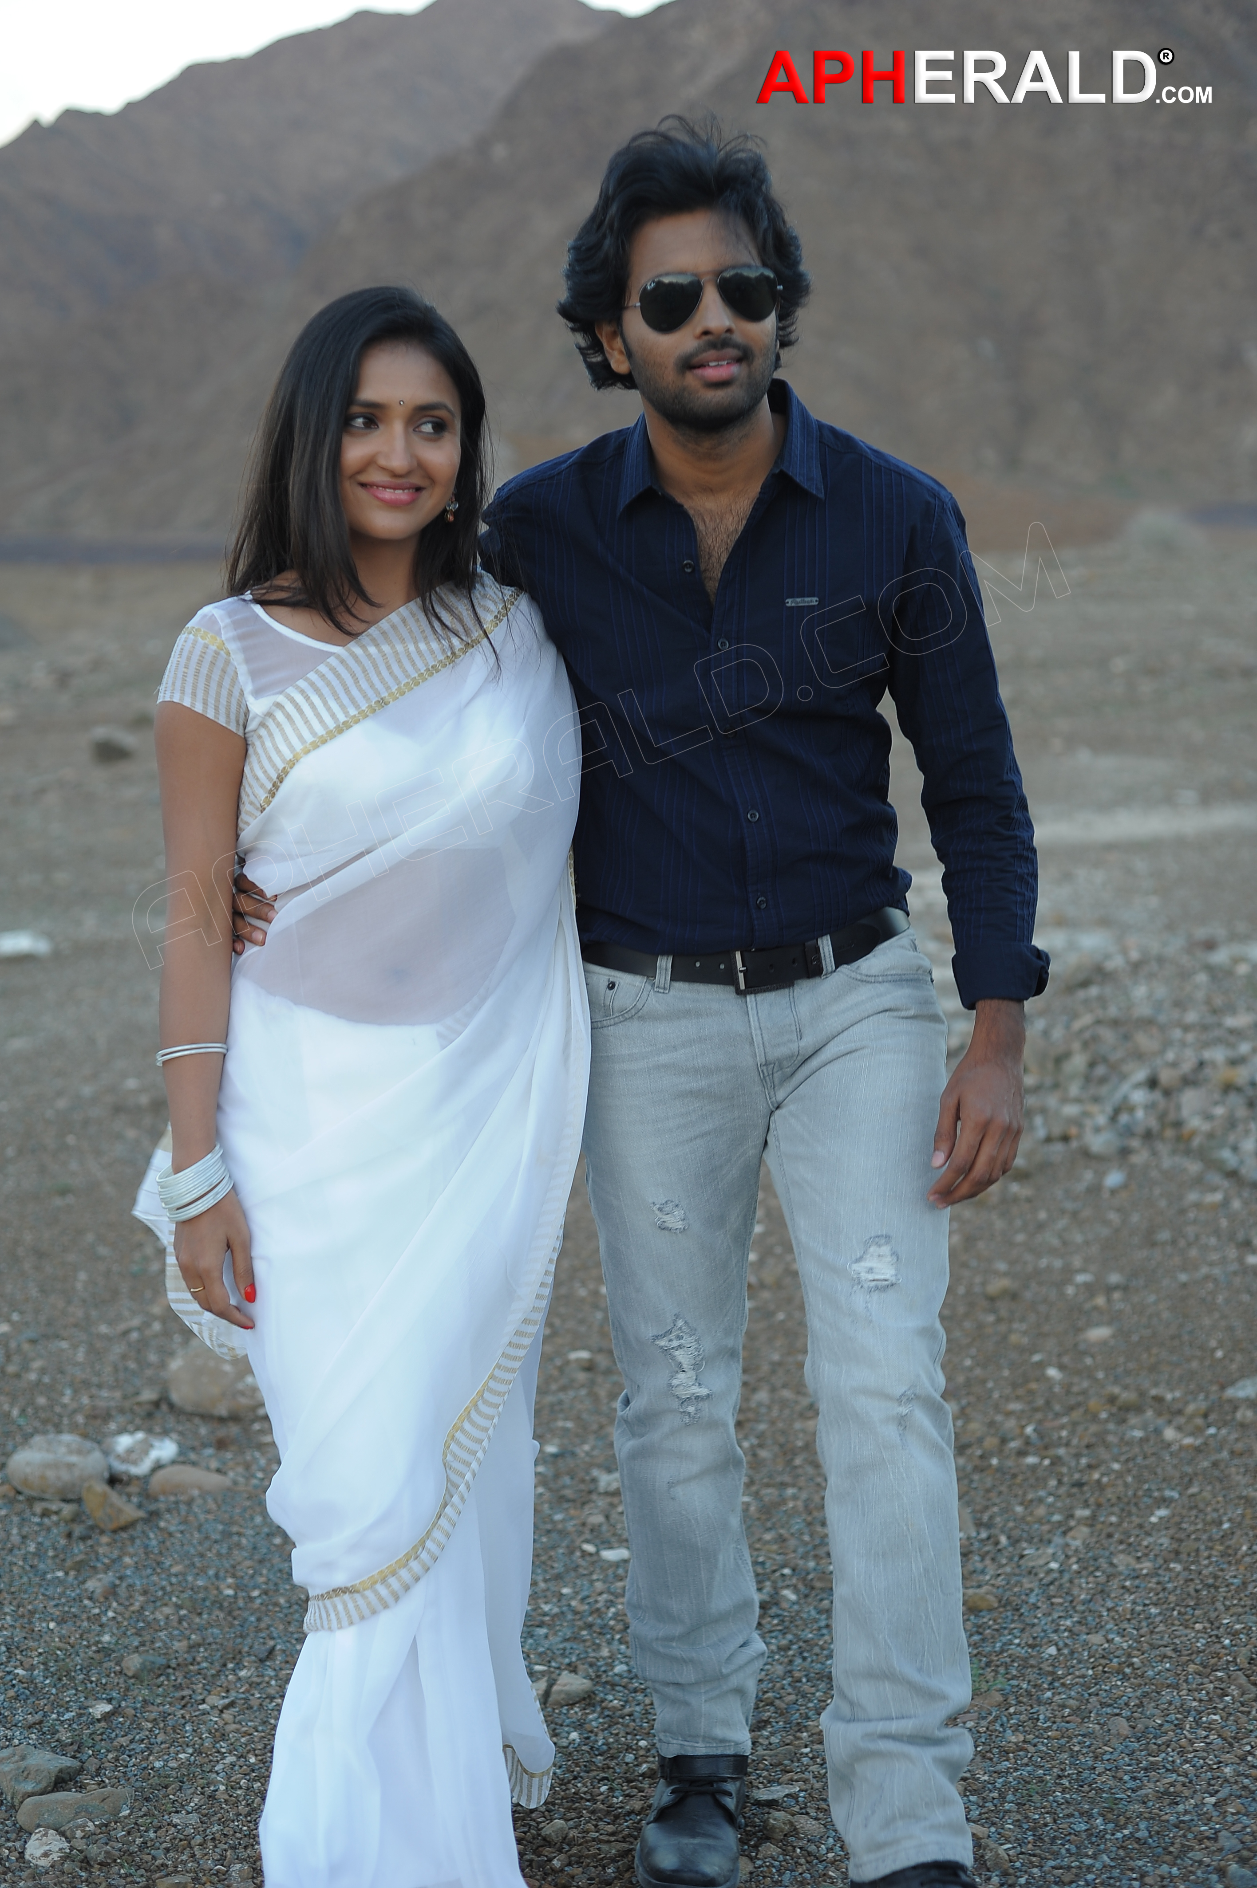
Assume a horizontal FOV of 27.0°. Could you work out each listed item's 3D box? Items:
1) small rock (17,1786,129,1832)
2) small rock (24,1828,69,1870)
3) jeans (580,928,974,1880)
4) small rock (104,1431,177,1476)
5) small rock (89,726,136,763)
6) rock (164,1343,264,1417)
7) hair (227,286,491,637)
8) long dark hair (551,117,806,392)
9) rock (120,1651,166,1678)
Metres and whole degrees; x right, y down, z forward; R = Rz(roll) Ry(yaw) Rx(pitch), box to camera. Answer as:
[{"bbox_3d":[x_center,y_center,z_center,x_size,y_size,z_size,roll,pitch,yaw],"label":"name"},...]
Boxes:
[{"bbox_3d":[-0.601,0.940,2.847,0.120,0.032,0.050,-4,9,-18],"label":"small rock"},{"bbox_3d":[-0.618,0.963,2.789,0.048,0.038,0.041,0,9,0],"label":"small rock"},{"bbox_3d":[0.151,0.445,2.673,0.385,0.950,0.370,-1,9,0],"label":"jeans"},{"bbox_3d":[-0.730,0.766,3.933,0.105,0.045,0.085,-1,9,0],"label":"small rock"},{"bbox_3d":[-2.950,-1.140,15.000,0.270,0.205,0.230,0,9,0],"label":"small rock"},{"bbox_3d":[-0.658,0.701,4.228,0.170,0.085,0.130,-1,9,0],"label":"rock"},{"bbox_3d":[-0.254,-0.439,2.451,0.225,0.330,0.230,-4,9,-18],"label":"hair"},{"bbox_3d":[0.052,-0.649,2.460,0.232,0.262,0.245,-8,10,-21],"label":"long dark hair"},{"bbox_3d":[-0.601,0.894,3.247,0.056,0.029,0.043,0,9,0],"label":"rock"}]

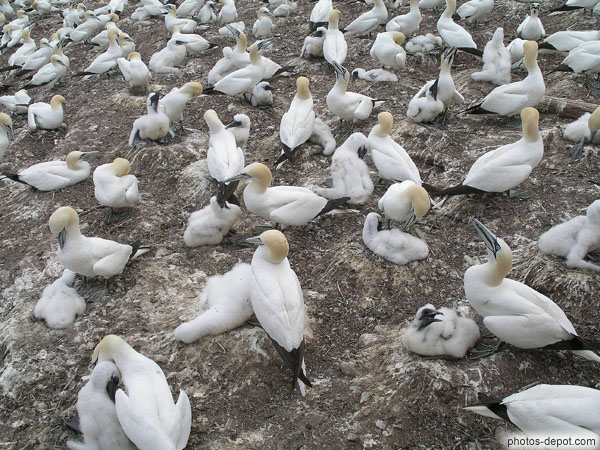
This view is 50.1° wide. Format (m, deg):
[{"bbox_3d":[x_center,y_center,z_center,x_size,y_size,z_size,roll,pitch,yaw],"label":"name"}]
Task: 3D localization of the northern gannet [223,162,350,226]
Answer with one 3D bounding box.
[{"bbox_3d":[-0.062,-0.140,3.096,0.590,0.370,0.210,-3,30,-5],"label":"northern gannet"}]

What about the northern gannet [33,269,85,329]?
[{"bbox_3d":[-1.082,0.327,2.898,0.230,0.220,0.330,2,31,10],"label":"northern gannet"}]

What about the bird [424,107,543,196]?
[{"bbox_3d":[0.999,-0.385,3.420,0.690,0.460,0.230,-13,27,-23],"label":"bird"}]

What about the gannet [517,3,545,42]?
[{"bbox_3d":[1.948,-1.722,5.430,0.250,0.390,0.400,-4,30,0],"label":"gannet"}]

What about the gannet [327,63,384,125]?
[{"bbox_3d":[0.378,-0.892,4.306,0.520,0.500,0.220,-29,38,-35],"label":"gannet"}]

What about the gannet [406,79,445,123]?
[{"bbox_3d":[0.870,-0.865,4.450,0.270,0.290,0.200,15,30,31],"label":"gannet"}]

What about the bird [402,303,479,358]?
[{"bbox_3d":[0.544,0.407,2.470,0.310,0.210,0.210,1,25,7],"label":"bird"}]

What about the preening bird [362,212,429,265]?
[{"bbox_3d":[0.443,0.063,2.986,0.320,0.230,0.190,3,31,13],"label":"preening bird"}]

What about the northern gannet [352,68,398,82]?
[{"bbox_3d":[0.603,-1.192,5.126,0.360,0.110,0.150,-5,30,-2],"label":"northern gannet"}]

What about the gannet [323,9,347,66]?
[{"bbox_3d":[0.303,-1.625,5.568,0.210,0.440,0.500,-1,30,-2],"label":"gannet"}]

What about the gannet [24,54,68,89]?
[{"bbox_3d":[-2.535,-1.515,6.350,0.480,0.350,0.190,-6,25,-9],"label":"gannet"}]

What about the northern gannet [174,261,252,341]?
[{"bbox_3d":[-0.298,0.279,2.526,0.440,0.220,0.250,-16,34,-26],"label":"northern gannet"}]

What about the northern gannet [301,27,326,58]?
[{"bbox_3d":[0.145,-1.647,5.769,0.250,0.320,0.320,9,33,21],"label":"northern gannet"}]

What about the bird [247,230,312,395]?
[{"bbox_3d":[-0.069,0.261,2.359,0.220,0.420,0.520,-9,31,-15],"label":"bird"}]

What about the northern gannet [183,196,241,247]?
[{"bbox_3d":[-0.467,-0.017,3.380,0.320,0.260,0.210,-7,25,-11],"label":"northern gannet"}]

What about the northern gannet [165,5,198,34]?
[{"bbox_3d":[-1.285,-2.270,7.065,0.500,0.360,0.220,-25,36,-31],"label":"northern gannet"}]

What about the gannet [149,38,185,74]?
[{"bbox_3d":[-1.282,-1.626,6.200,0.360,0.330,0.220,-5,25,-7],"label":"gannet"}]

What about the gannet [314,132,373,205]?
[{"bbox_3d":[0.241,-0.307,3.560,0.280,0.360,0.280,0,25,5],"label":"gannet"}]

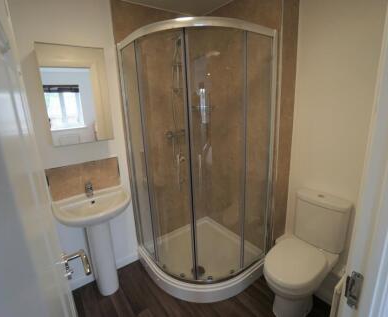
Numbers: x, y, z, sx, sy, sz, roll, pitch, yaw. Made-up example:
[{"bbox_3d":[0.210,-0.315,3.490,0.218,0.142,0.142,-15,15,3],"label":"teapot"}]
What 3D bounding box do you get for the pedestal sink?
[{"bbox_3d":[-0.723,0.722,1.566,0.538,0.838,0.458,-11,16,-34],"label":"pedestal sink"}]

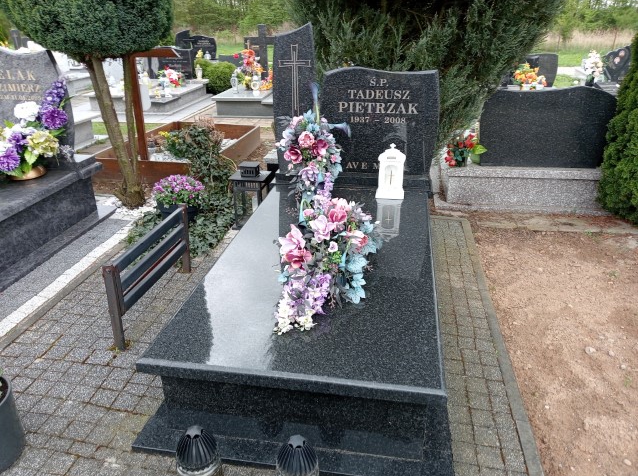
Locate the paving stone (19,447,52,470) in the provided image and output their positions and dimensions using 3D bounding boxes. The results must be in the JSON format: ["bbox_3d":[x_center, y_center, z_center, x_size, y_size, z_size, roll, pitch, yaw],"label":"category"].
[{"bbox_3d":[-0.992,0.799,1.813,0.092,0.060,0.090,5,23,10],"label":"paving stone"}]

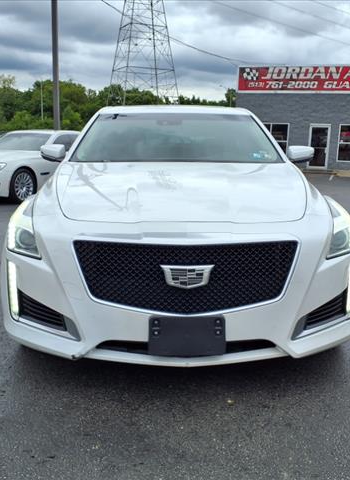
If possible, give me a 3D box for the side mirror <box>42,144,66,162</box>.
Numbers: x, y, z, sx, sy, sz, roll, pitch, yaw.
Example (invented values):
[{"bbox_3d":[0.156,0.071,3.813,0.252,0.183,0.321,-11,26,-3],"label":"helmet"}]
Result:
[{"bbox_3d":[-0.902,-0.652,3.740,0.210,0.145,0.140,0,11,-1],"label":"side mirror"}]

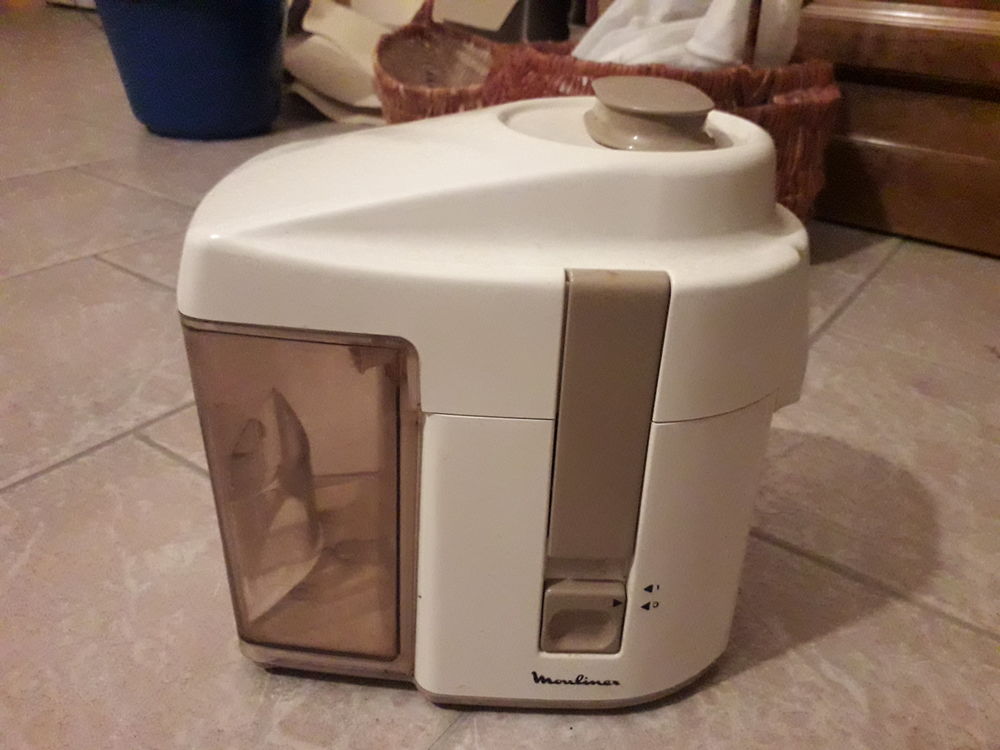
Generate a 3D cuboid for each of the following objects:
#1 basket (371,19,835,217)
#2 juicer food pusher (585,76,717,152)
[{"bbox_3d":[0.136,-0.339,1.054,0.560,0.195,0.260,10,29,13],"label":"basket"},{"bbox_3d":[0.056,-0.097,0.292,0.048,0.023,0.056,5,28,4],"label":"juicer food pusher"}]

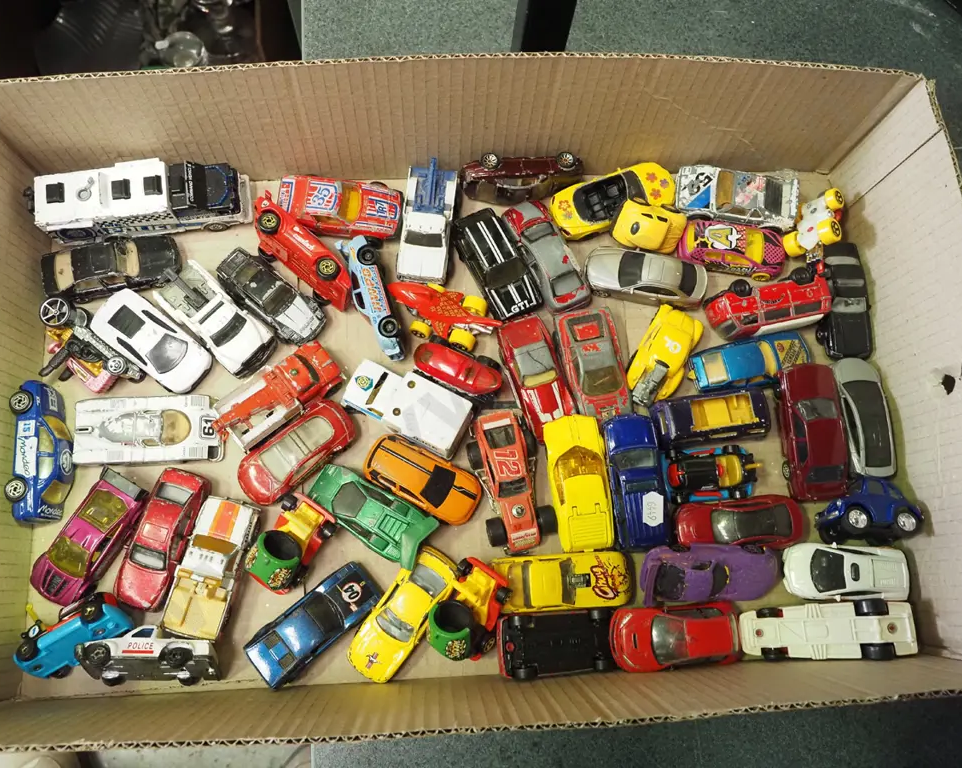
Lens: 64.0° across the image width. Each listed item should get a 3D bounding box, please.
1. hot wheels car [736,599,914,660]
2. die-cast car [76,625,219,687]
[{"bbox_3d":[0.189,0.136,0.429,0.094,0.023,0.032,-1,77,-3],"label":"hot wheels car"},{"bbox_3d":[-0.175,0.142,0.406,0.067,0.028,0.022,1,52,-3],"label":"die-cast car"}]

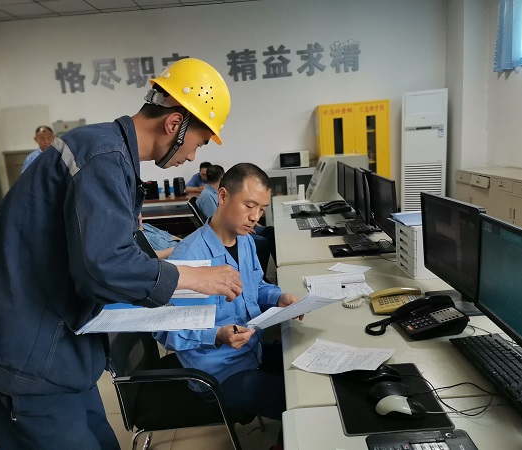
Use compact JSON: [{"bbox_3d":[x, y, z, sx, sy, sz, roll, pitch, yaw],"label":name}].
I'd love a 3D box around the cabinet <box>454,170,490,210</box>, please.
[{"bbox_3d":[2.645,-0.183,5.175,0.460,0.860,0.800,-4,11,0],"label":"cabinet"}]

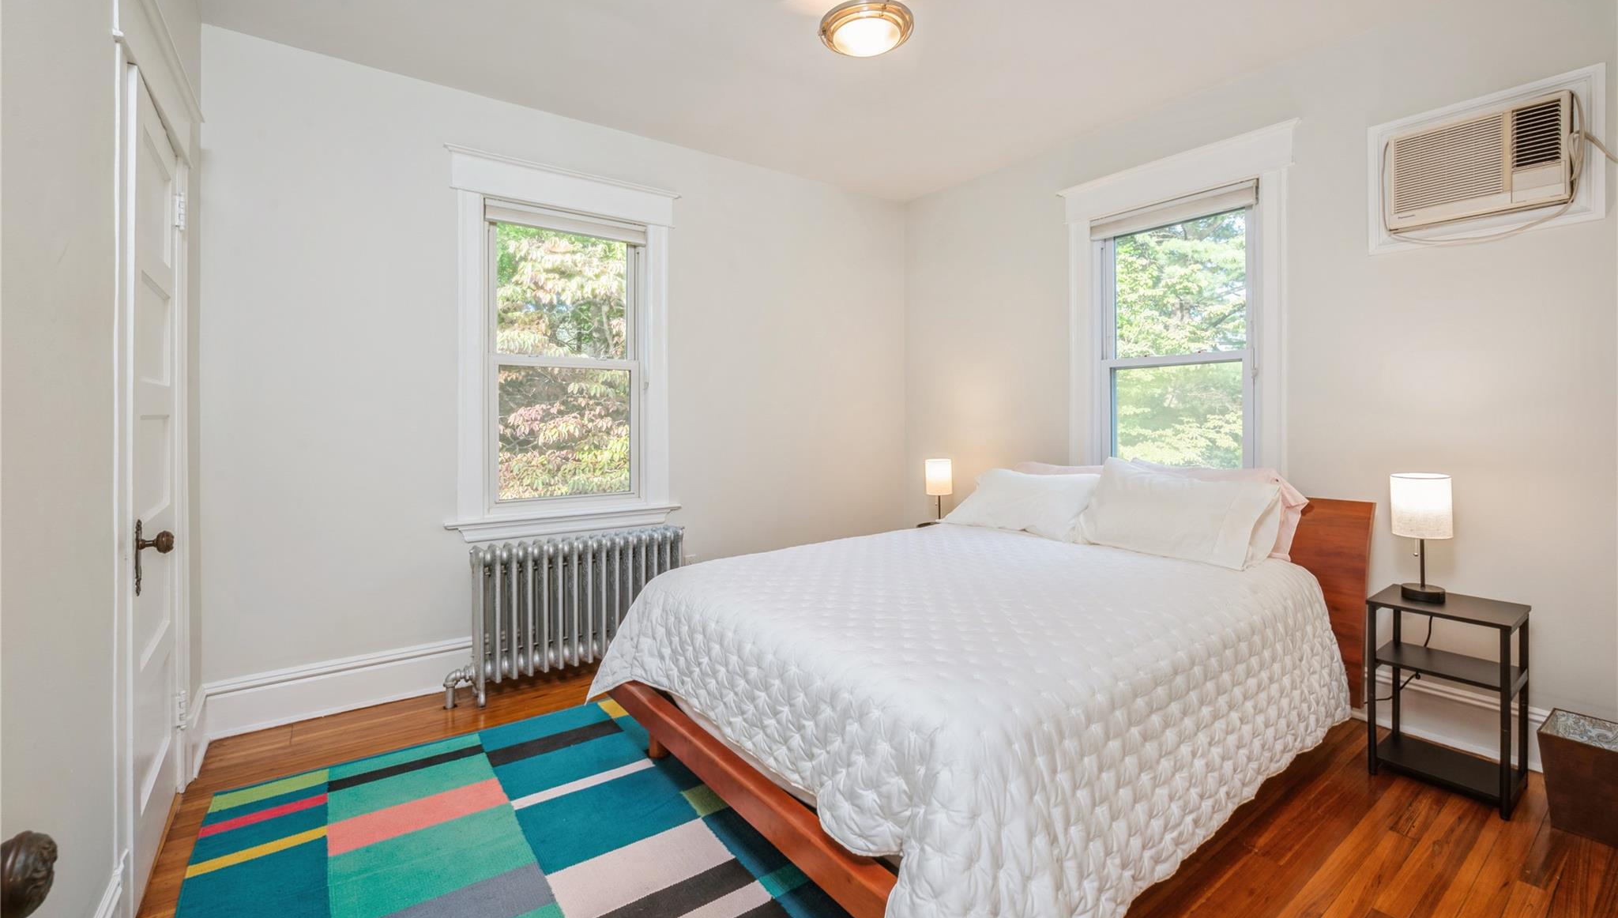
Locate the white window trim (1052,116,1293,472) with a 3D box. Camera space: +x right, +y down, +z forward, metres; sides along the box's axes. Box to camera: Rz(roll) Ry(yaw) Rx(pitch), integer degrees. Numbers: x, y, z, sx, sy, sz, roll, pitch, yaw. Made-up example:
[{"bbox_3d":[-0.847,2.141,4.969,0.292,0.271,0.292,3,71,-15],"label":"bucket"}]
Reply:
[{"bbox_3d":[1.690,-0.546,2.990,0.100,1.720,1.040,-1,2,-38],"label":"white window trim"}]

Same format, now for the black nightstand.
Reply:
[{"bbox_3d":[2.100,0.766,2.068,0.340,0.570,0.325,-1,2,-38],"label":"black nightstand"}]

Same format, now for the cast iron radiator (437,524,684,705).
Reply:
[{"bbox_3d":[-1.086,0.674,2.887,0.990,0.645,0.200,-1,2,-35],"label":"cast iron radiator"}]

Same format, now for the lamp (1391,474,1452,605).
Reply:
[{"bbox_3d":[2.105,0.267,2.168,0.150,0.415,0.150,-1,2,-38],"label":"lamp"}]

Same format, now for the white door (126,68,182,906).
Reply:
[{"bbox_3d":[-1.797,0.068,1.728,0.045,2.010,0.670,-1,2,-38],"label":"white door"}]

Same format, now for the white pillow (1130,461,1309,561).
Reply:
[{"bbox_3d":[1.703,0.217,2.714,0.170,0.420,0.700,24,-13,-36],"label":"white pillow"}]

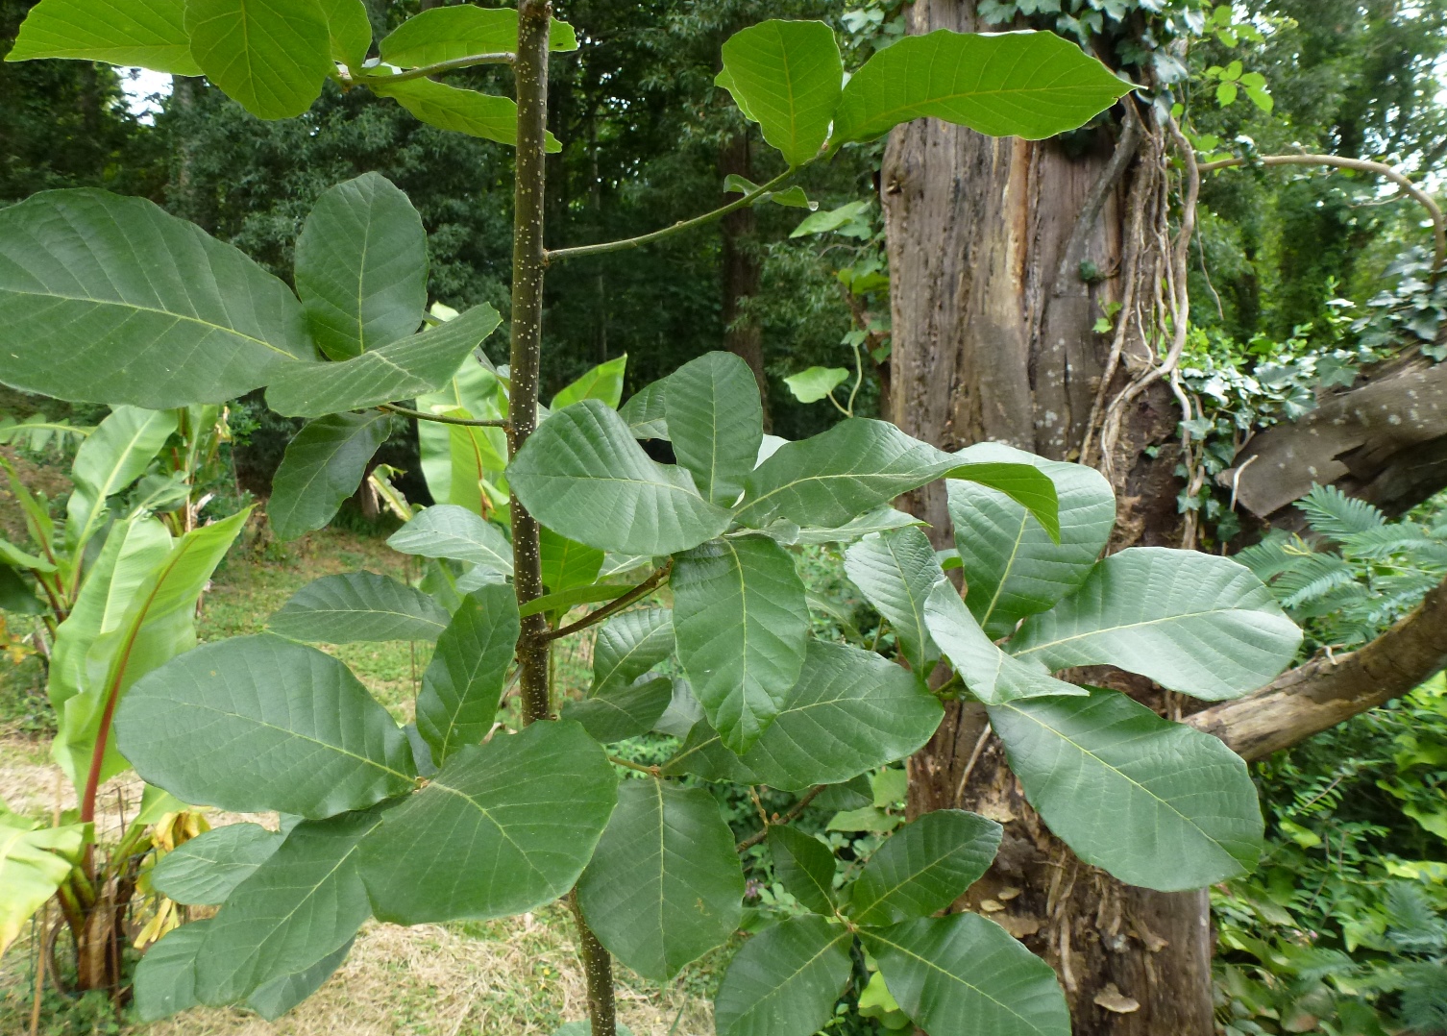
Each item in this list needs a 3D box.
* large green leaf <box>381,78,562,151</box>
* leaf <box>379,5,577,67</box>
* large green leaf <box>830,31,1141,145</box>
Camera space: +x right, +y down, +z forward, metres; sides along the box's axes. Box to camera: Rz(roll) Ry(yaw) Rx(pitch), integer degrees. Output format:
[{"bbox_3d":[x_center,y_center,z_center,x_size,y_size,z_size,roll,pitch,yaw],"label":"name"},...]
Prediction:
[{"bbox_3d":[-0.185,-0.299,0.745,0.153,0.022,0.078,10,-3,-29],"label":"large green leaf"},{"bbox_3d":[-0.183,-0.362,0.759,0.172,0.022,0.085,-23,3,-30],"label":"leaf"},{"bbox_3d":[0.207,-0.341,0.798,0.241,0.085,0.050,-4,36,0],"label":"large green leaf"}]

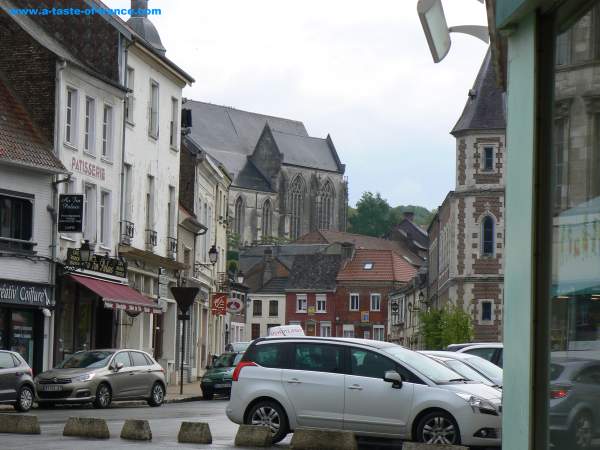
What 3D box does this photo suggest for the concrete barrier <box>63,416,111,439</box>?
[{"bbox_3d":[-3.324,3.165,33.000,0.690,0.310,0.300,0,-4,22],"label":"concrete barrier"}]

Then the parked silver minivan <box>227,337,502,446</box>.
[{"bbox_3d":[1.107,2.632,32.832,4.530,1.640,1.840,0,-5,18],"label":"parked silver minivan"}]

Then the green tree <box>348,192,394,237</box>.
[{"bbox_3d":[10.896,-0.227,320.000,6.500,9.000,6.500,1,-4,0],"label":"green tree"}]

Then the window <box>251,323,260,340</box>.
[{"bbox_3d":[-4.443,10.879,214.000,0.900,1.950,0.150,0,-4,15],"label":"window"}]

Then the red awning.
[{"bbox_3d":[-5.729,2.227,66.185,1.080,1.000,5.600,0,-5,13],"label":"red awning"}]

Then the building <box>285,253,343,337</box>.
[{"bbox_3d":[2.001,7.491,217.000,5.200,8.800,7.200,0,-4,17],"label":"building"}]

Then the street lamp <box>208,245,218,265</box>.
[{"bbox_3d":[-3.150,1.074,77.000,0.360,0.750,0.360,1,-4,6],"label":"street lamp"}]

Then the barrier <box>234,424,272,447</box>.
[{"bbox_3d":[-0.673,3.076,30.800,0.500,0.320,0.300,0,-4,21],"label":"barrier"}]

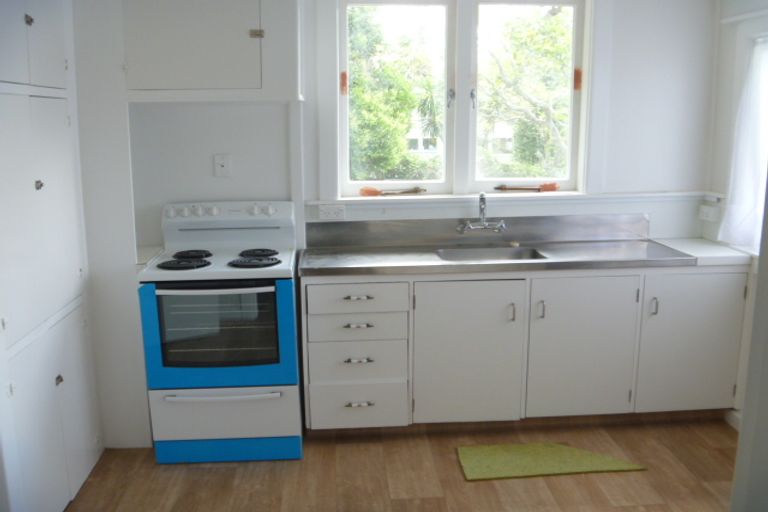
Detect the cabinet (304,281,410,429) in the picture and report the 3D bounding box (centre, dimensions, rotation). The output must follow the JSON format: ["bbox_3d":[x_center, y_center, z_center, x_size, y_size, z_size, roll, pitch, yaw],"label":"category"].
[{"bbox_3d":[-0.136,0.420,3.660,0.467,0.698,0.489,-2,12,-4],"label":"cabinet"}]

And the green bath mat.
[{"bbox_3d":[0.737,0.903,3.351,0.791,0.012,0.308,-2,12,-4],"label":"green bath mat"}]

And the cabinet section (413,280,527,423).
[{"bbox_3d":[0.362,0.381,3.520,0.496,0.647,0.470,-1,11,-4],"label":"cabinet section"}]

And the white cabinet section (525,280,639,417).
[{"bbox_3d":[0.920,0.385,3.742,0.527,0.682,0.489,-2,12,-4],"label":"white cabinet section"}]

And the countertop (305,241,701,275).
[{"bbox_3d":[0.517,0.003,3.637,1.824,0.040,0.508,-2,12,-4],"label":"countertop"}]

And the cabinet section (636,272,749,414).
[{"bbox_3d":[1.363,0.347,3.582,0.465,0.644,0.470,-1,11,-4],"label":"cabinet section"}]

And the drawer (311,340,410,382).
[{"bbox_3d":[-0.133,0.448,3.632,0.453,0.194,0.455,-2,12,-4],"label":"drawer"}]

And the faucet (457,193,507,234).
[{"bbox_3d":[0.493,-0.211,3.760,0.240,0.205,0.180,-2,12,-4],"label":"faucet"}]

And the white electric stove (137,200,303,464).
[{"bbox_3d":[-0.713,0.334,3.450,0.637,1.118,0.593,-2,12,-4],"label":"white electric stove"}]

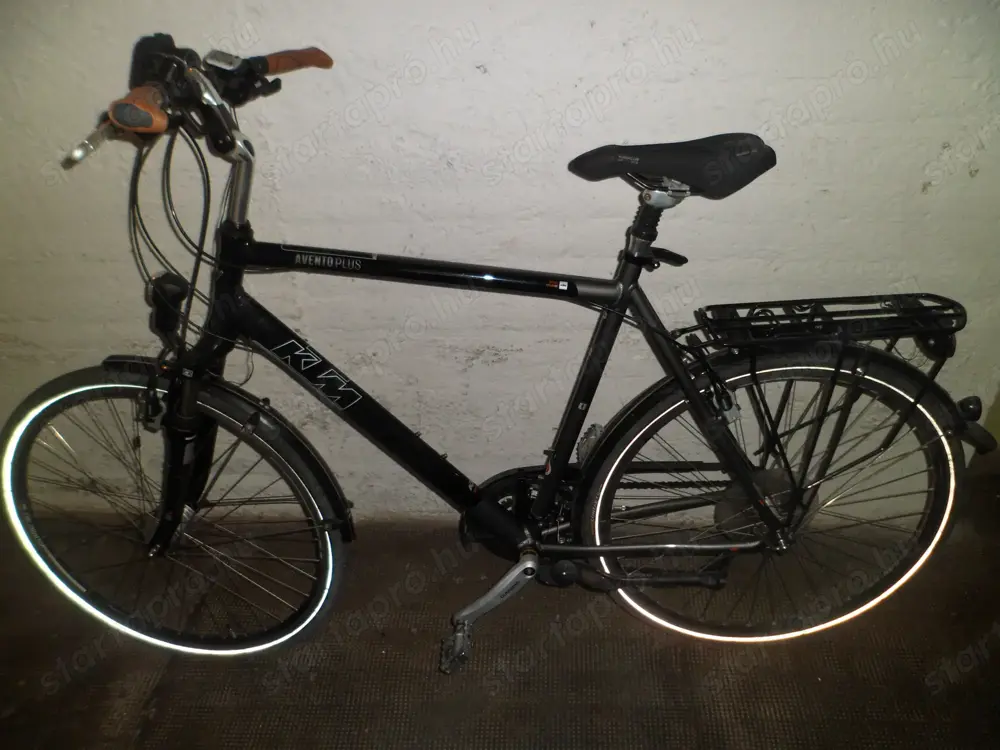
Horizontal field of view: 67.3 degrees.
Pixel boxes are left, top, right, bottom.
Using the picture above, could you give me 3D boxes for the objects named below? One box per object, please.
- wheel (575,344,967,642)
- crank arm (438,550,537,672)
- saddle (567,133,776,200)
[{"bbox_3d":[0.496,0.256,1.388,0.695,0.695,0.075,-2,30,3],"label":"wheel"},{"bbox_3d":[-0.020,0.439,1.373,0.227,0.075,0.136,-35,23,19],"label":"crank arm"},{"bbox_3d":[0.239,-0.299,1.078,0.279,0.075,0.159,-2,30,3],"label":"saddle"}]

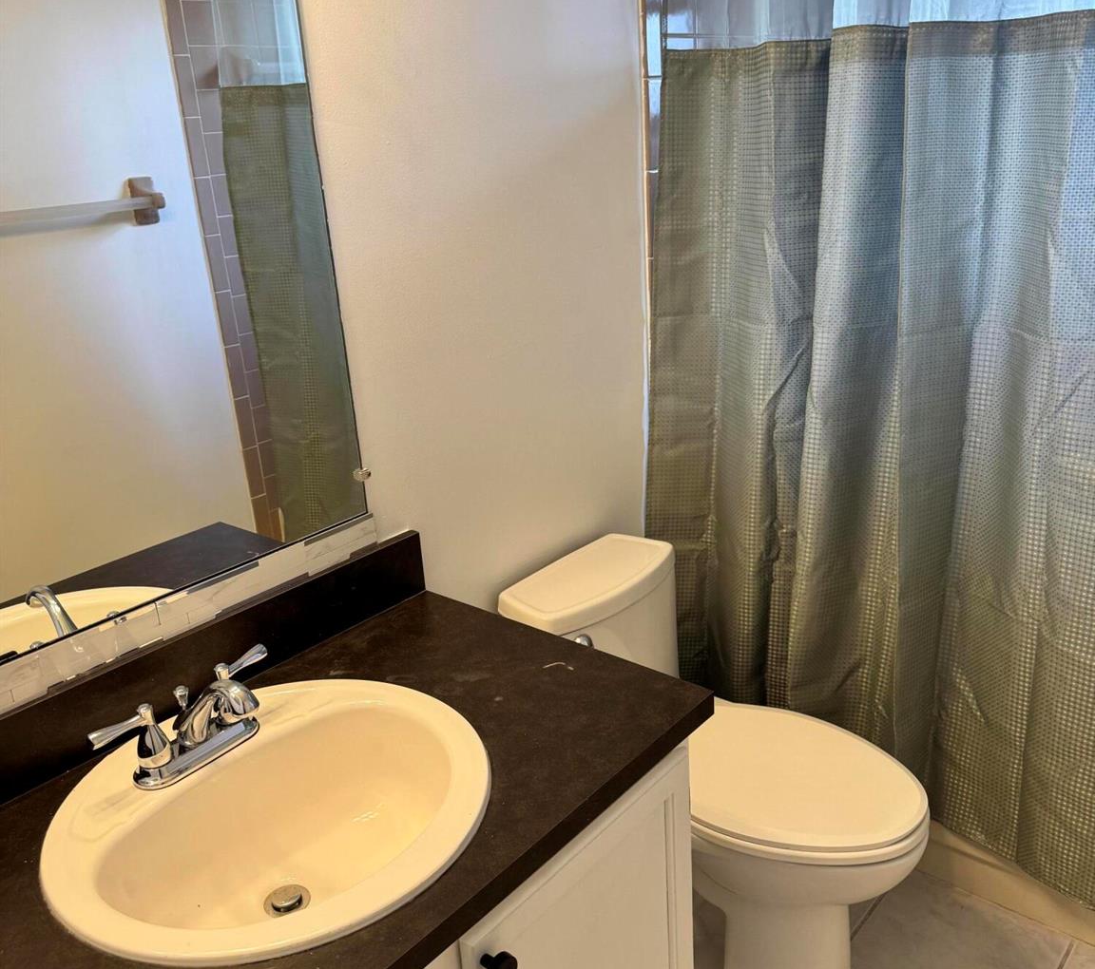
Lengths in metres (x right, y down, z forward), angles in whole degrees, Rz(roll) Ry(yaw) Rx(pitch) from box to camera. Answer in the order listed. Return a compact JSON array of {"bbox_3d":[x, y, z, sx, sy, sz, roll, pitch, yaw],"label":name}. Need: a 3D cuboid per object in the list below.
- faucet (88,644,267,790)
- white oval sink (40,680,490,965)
[{"bbox_3d":[-0.380,0.262,1.142,0.164,0.130,0.222,13,26,39],"label":"faucet"},{"bbox_3d":[-0.298,0.417,1.144,0.475,0.178,0.480,13,26,39],"label":"white oval sink"}]

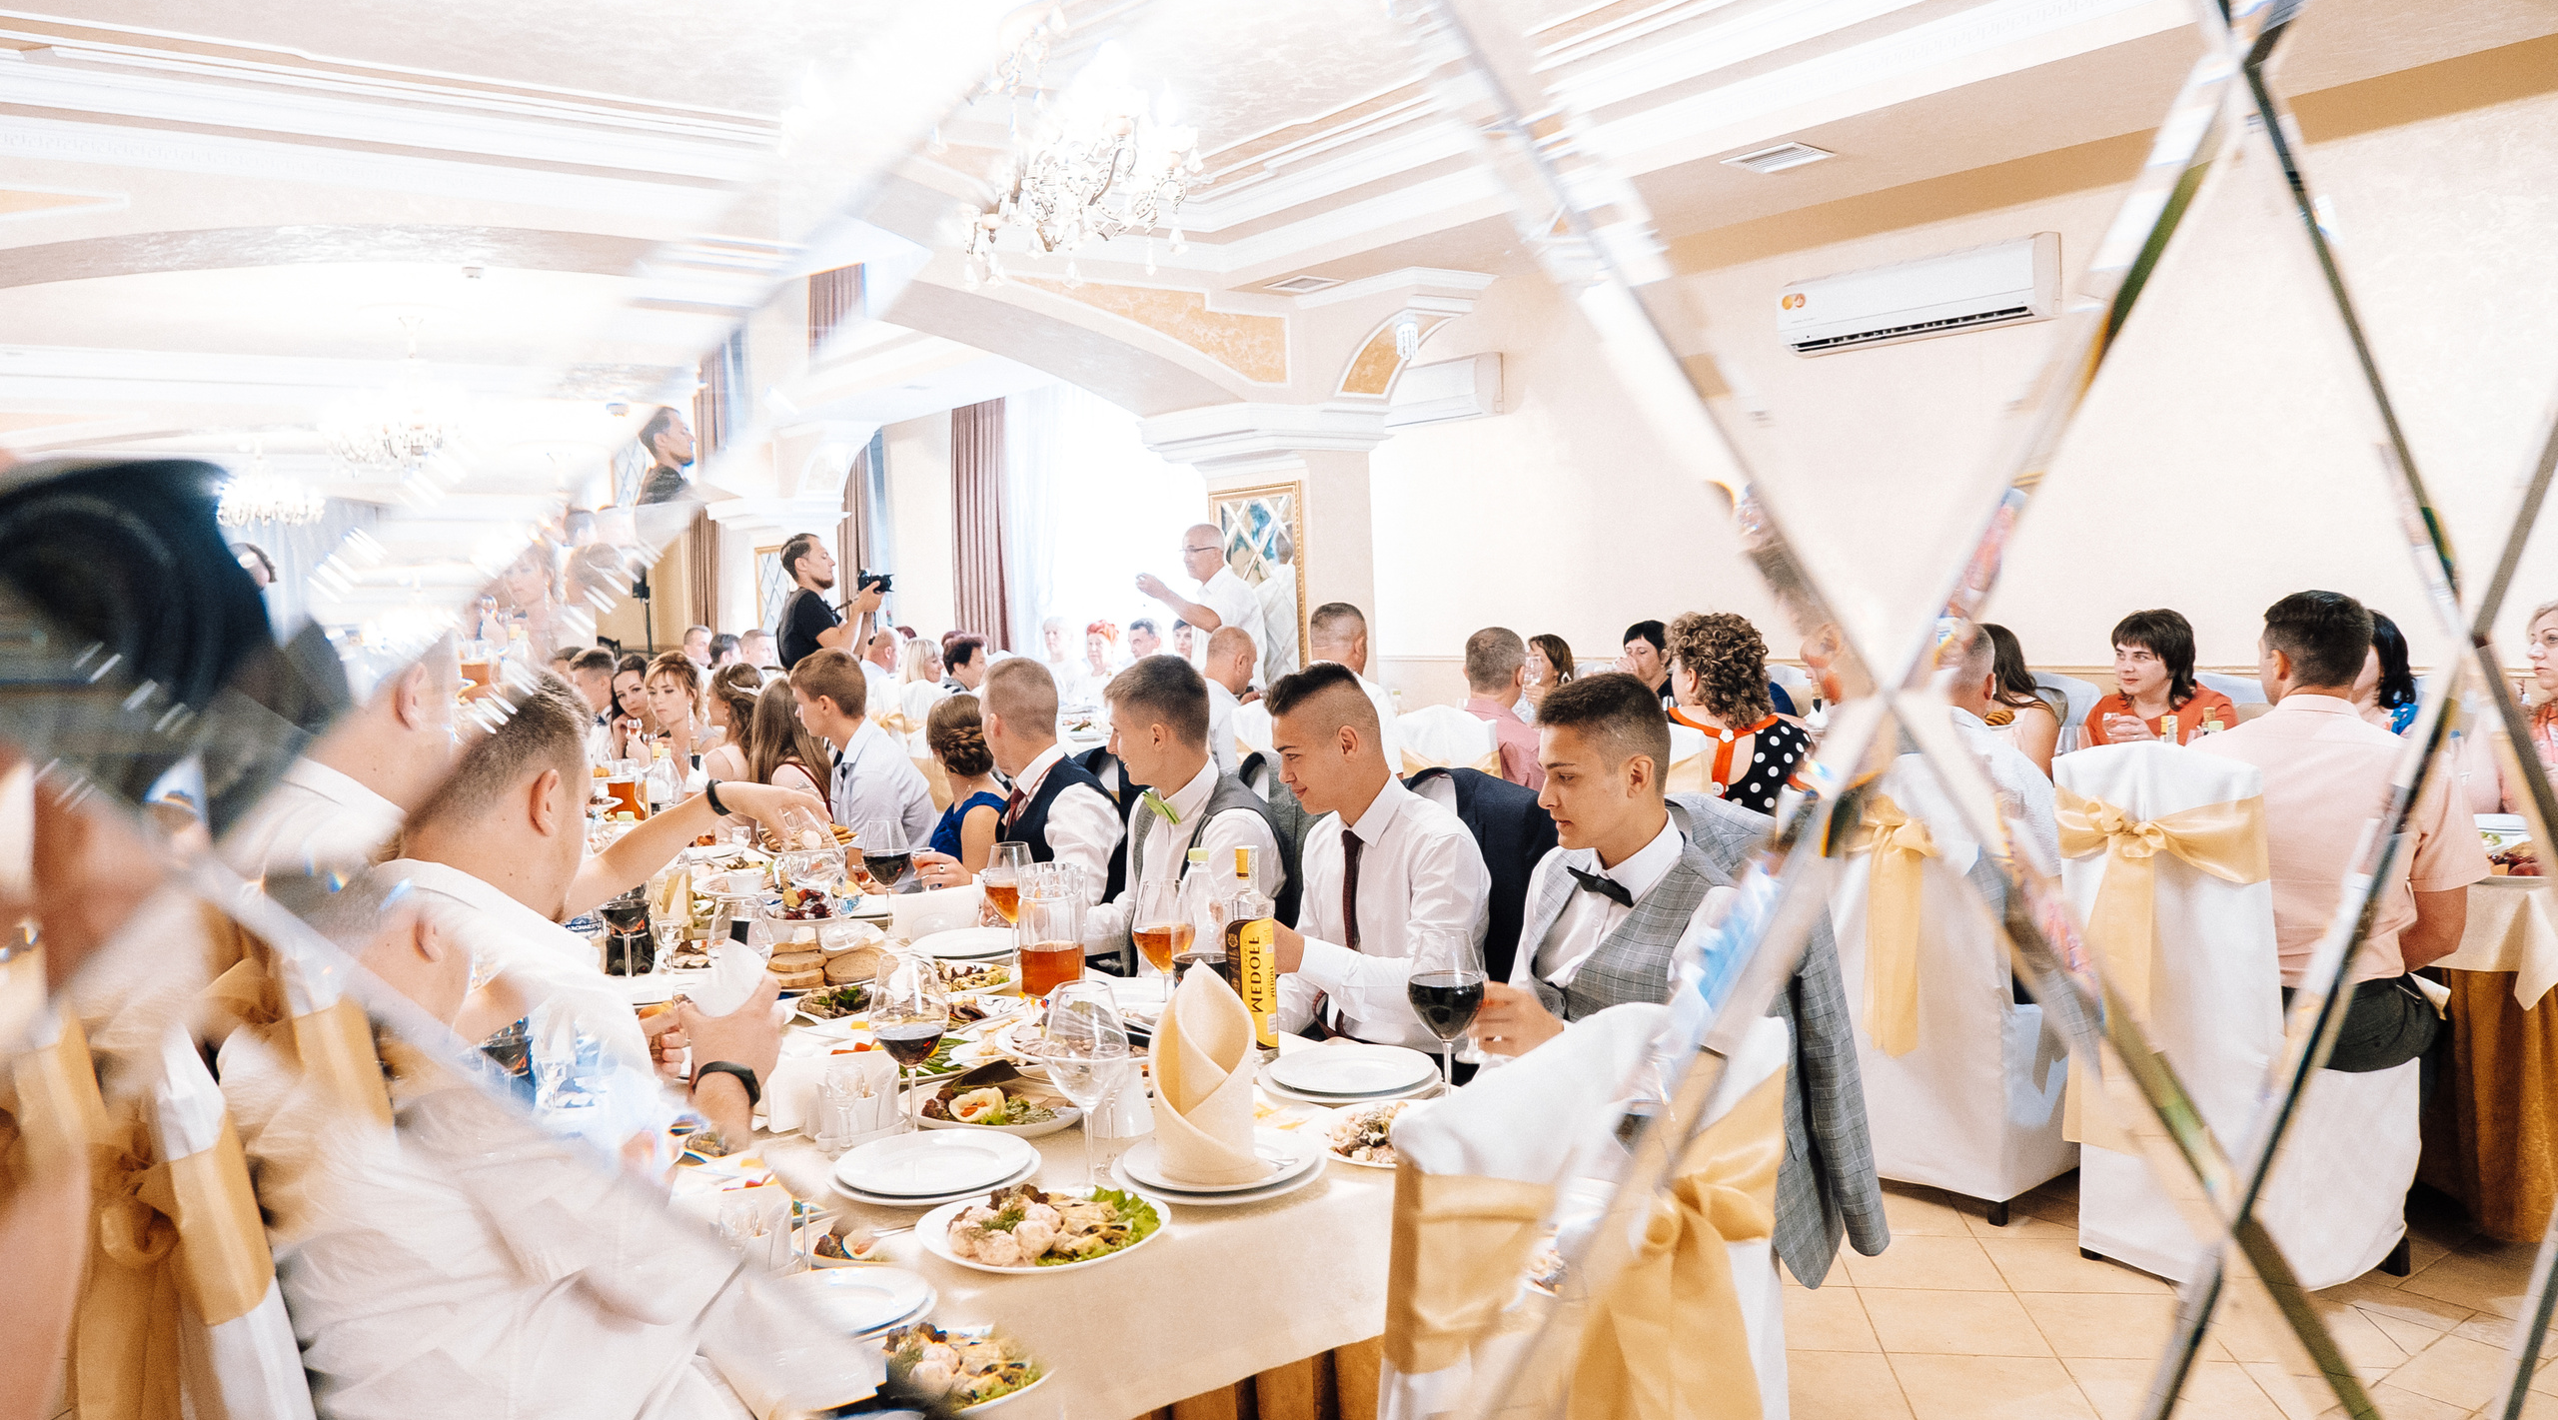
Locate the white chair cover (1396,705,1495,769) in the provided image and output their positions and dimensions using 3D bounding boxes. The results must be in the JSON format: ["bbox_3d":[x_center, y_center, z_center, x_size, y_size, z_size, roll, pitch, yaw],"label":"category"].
[{"bbox_3d":[0.686,0.486,5.091,0.540,1.040,0.460,-5,6,-35],"label":"white chair cover"}]

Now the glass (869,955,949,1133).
[{"bbox_3d":[-0.450,0.407,2.074,0.093,0.228,0.093,-2,5,0],"label":"glass"}]

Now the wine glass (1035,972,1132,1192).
[{"bbox_3d":[-0.219,0.415,1.877,0.094,0.230,0.094,-2,5,0],"label":"wine glass"}]

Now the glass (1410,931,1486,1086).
[{"bbox_3d":[0.210,0.382,2.132,0.093,0.228,0.093,-2,5,0],"label":"glass"}]

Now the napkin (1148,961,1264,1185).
[{"bbox_3d":[-0.081,0.389,1.856,0.127,0.226,0.120,-2,5,-6],"label":"napkin"}]

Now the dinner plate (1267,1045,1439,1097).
[{"bbox_3d":[0.098,0.472,2.195,0.217,0.022,0.217,-2,5,0],"label":"dinner plate"}]

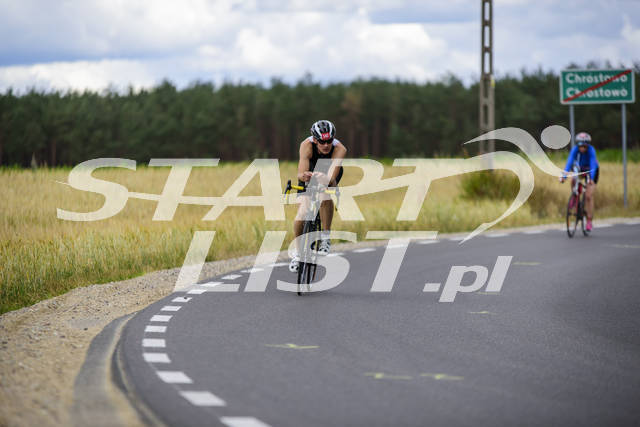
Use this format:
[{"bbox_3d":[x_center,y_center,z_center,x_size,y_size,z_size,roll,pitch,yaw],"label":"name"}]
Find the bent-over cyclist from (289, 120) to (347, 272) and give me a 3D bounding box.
[{"bbox_3d":[-0.017,-0.145,30.300,0.480,1.290,0.950,4,1,5],"label":"bent-over cyclist"}]

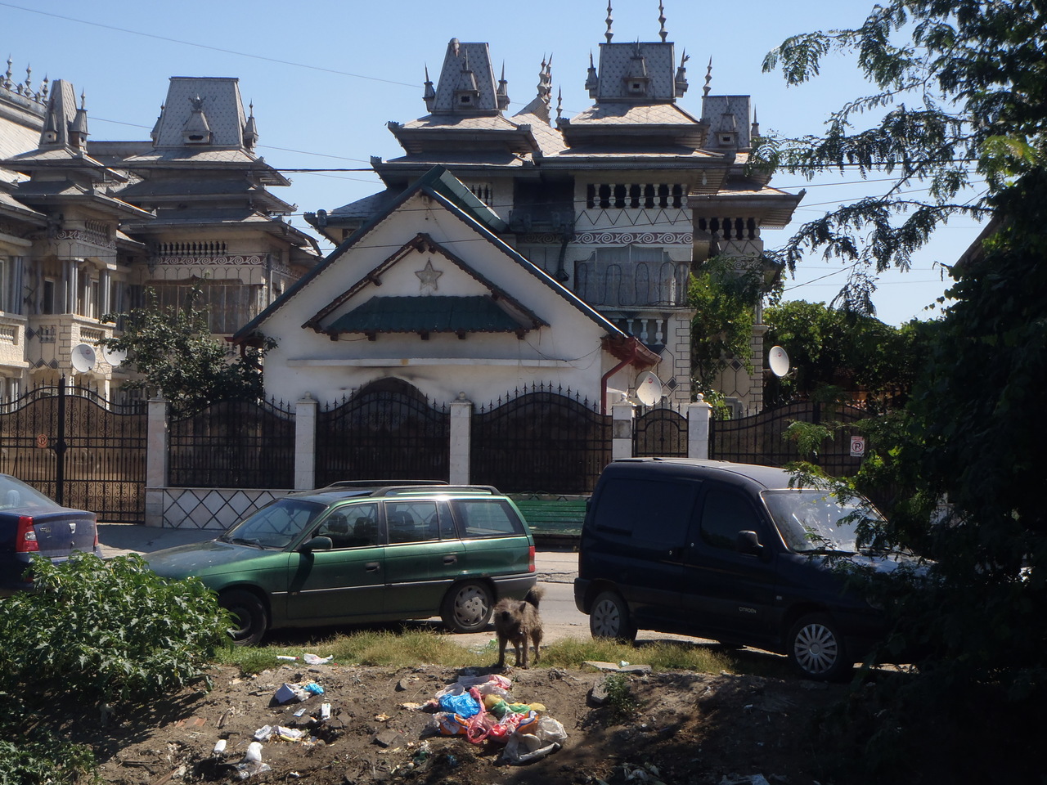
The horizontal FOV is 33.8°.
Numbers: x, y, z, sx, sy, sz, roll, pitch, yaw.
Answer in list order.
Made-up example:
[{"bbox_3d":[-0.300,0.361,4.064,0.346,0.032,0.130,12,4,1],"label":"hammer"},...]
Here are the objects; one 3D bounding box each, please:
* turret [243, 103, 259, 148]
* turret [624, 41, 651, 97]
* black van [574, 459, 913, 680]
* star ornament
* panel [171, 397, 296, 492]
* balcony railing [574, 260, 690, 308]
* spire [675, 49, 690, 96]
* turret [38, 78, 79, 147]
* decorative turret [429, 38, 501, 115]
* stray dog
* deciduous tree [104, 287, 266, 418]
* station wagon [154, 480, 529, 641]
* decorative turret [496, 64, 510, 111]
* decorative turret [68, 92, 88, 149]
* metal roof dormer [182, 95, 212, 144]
[{"bbox_3d":[-9.177,-9.012,58.000,0.500,1.650,0.600,1,-1,3],"label":"turret"},{"bbox_3d":[2.645,-7.544,40.100,0.620,1.320,0.450,0,-3,5],"label":"turret"},{"bbox_3d":[2.379,1.645,16.490,1.720,1.810,4.110,2,-1,-39],"label":"black van"},{"bbox_3d":[-1.813,-2.218,32.800,0.540,0.650,0.060,0,-3,10],"label":"star ornament"},{"bbox_3d":[-5.294,0.913,31.300,2.340,1.720,0.080,0,-3,10],"label":"panel"},{"bbox_3d":[2.502,-2.502,39.800,2.660,1.100,0.200,0,-3,5],"label":"balcony railing"},{"bbox_3d":[3.754,-7.596,41.000,0.420,1.180,0.580,0,-3,5],"label":"spire"},{"bbox_3d":[-13.786,-8.284,51.200,0.950,2.040,1.500,1,-1,3],"label":"turret"},{"bbox_3d":[-1.411,-7.549,41.600,1.680,1.920,1.600,0,-3,5],"label":"decorative turret"},{"bbox_3d":[-0.047,2.081,15.200,0.290,0.700,0.750,1,-1,17],"label":"stray dog"},{"bbox_3d":[-6.965,0.158,35.500,3.500,4.810,3.300,1,-1,0],"label":"deciduous tree"},{"bbox_3d":[-1.961,1.691,17.585,4.280,1.490,1.690,2,-3,-33],"label":"station wagon"},{"bbox_3d":[-0.512,-7.354,41.500,0.420,1.150,0.550,0,-3,5],"label":"decorative turret"},{"bbox_3d":[-11.356,-6.962,44.000,0.450,1.470,0.600,0,-3,12],"label":"decorative turret"},{"bbox_3d":[-9.697,-8.130,51.300,0.870,1.520,0.650,1,-1,5],"label":"metal roof dormer"}]

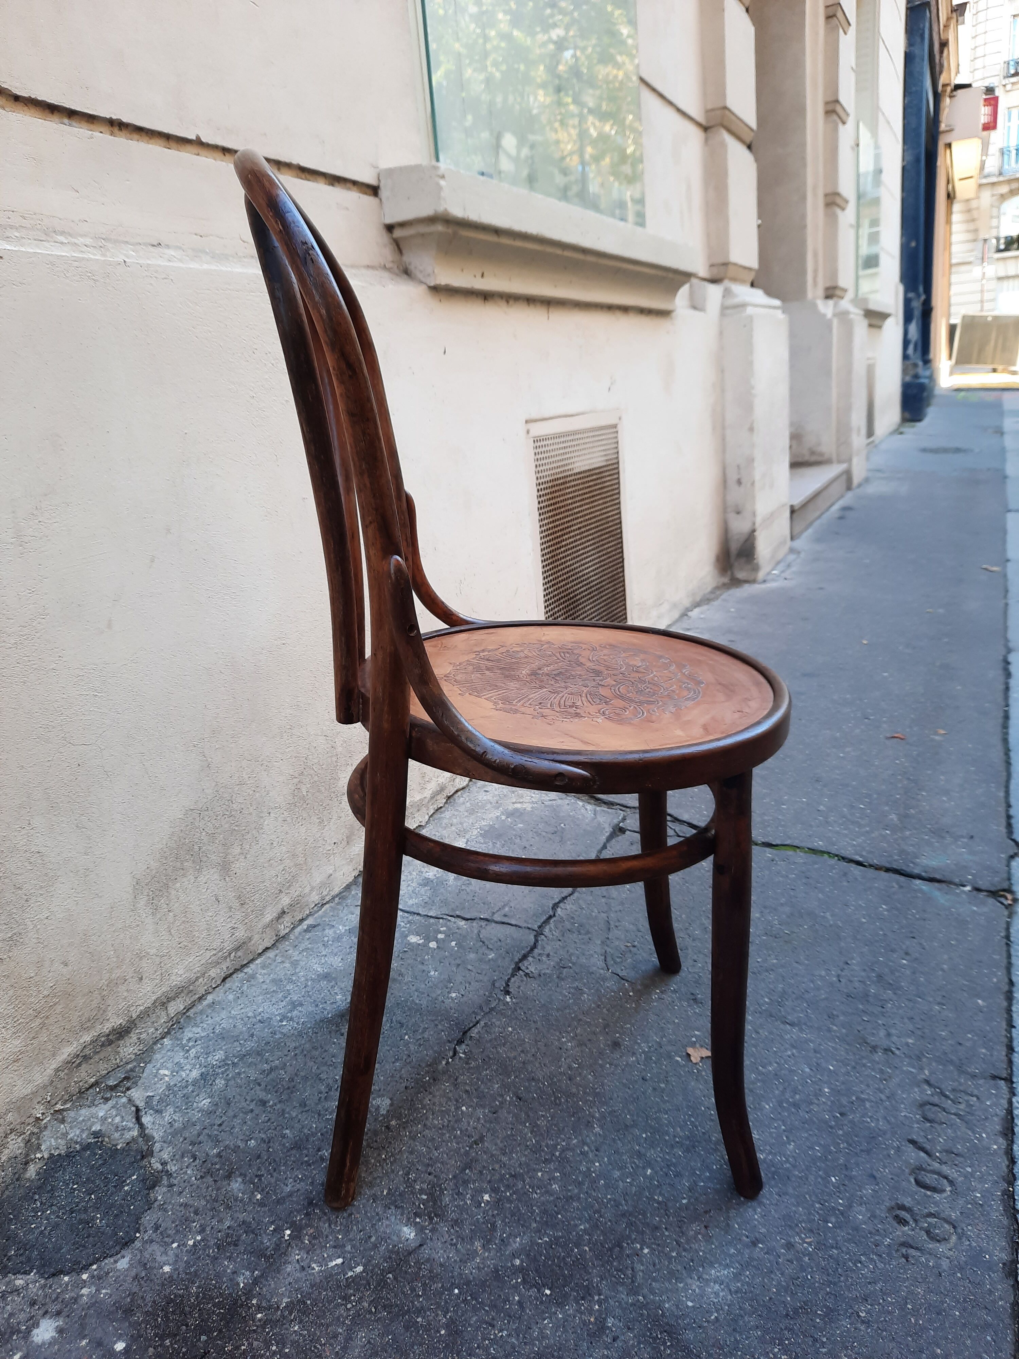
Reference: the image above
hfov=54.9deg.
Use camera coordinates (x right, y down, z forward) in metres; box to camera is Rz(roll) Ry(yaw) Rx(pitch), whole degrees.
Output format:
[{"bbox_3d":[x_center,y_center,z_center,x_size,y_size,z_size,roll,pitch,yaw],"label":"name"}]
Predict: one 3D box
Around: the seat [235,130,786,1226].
[{"bbox_3d":[0.017,0.003,0.953,0.506,0.903,0.420,0,18,-3],"label":"seat"}]

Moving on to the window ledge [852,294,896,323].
[{"bbox_3d":[2.230,-2.213,5.984,0.105,0.142,1.350,3,18,27],"label":"window ledge"}]

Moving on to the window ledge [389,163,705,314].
[{"bbox_3d":[0.159,-0.883,2.068,0.110,0.160,1.350,3,18,27],"label":"window ledge"}]

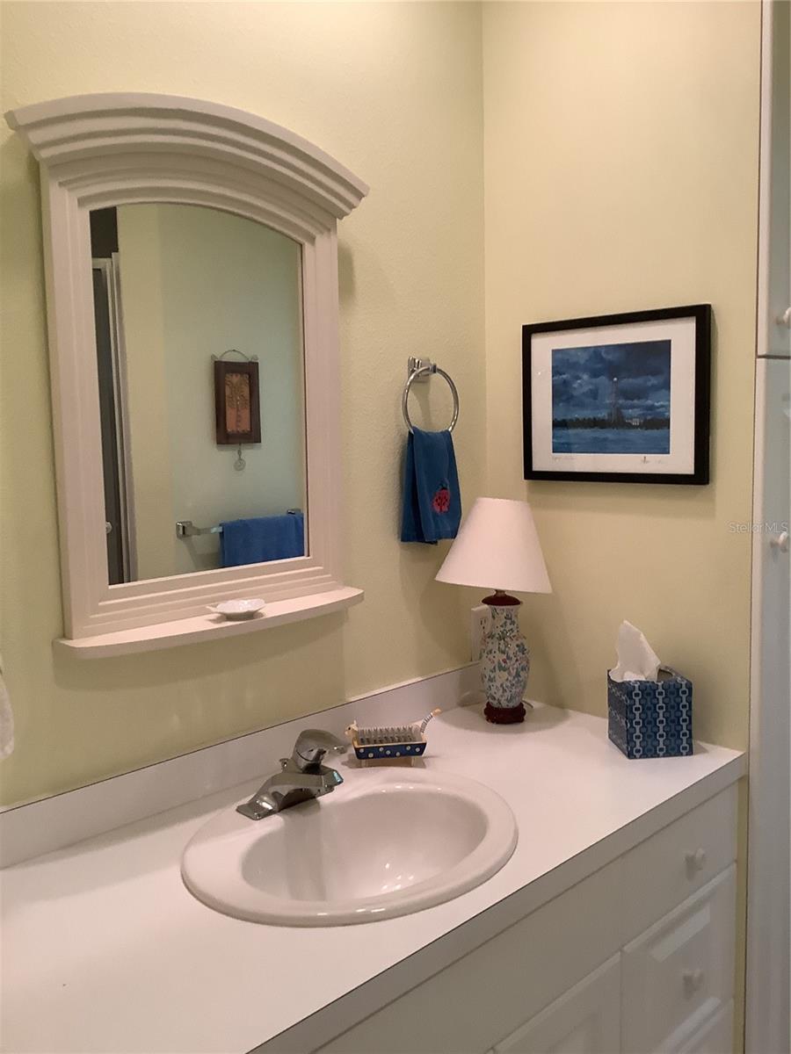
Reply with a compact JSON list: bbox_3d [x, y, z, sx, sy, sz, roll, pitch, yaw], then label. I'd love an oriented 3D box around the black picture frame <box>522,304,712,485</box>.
[{"bbox_3d":[0.398,-0.235,1.744,0.383,0.304,0.020,5,9,44],"label":"black picture frame"}]

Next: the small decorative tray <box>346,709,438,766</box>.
[{"bbox_3d":[-0.003,0.360,1.637,0.154,0.083,0.075,-2,6,-7],"label":"small decorative tray"}]

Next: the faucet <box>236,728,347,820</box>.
[{"bbox_3d":[-0.122,0.357,1.387,0.167,0.122,0.158,5,9,44],"label":"faucet"}]

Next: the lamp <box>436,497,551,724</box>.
[{"bbox_3d":[0.189,0.164,1.821,0.215,0.425,0.215,-1,6,0],"label":"lamp"}]

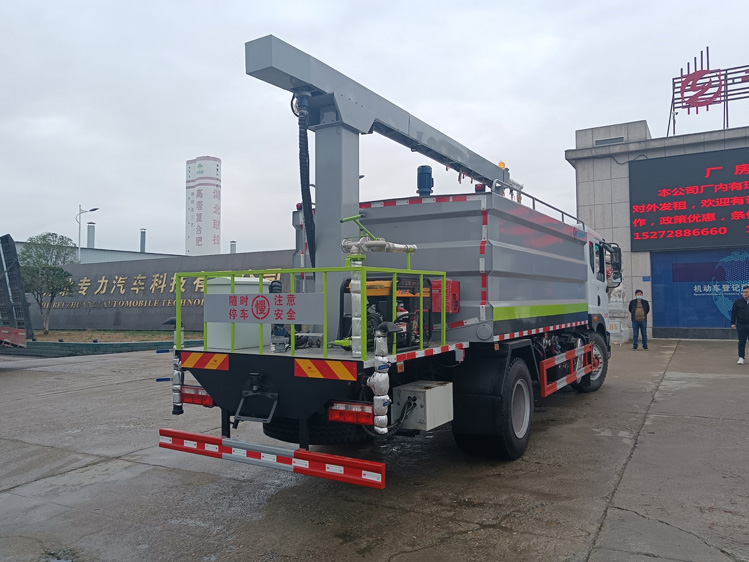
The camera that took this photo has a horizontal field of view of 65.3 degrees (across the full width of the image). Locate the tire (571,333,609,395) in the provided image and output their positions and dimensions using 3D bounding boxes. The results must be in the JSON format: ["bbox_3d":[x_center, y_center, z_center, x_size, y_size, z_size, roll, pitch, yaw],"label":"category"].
[{"bbox_3d":[3.685,1.391,10.071,0.280,1.000,1.000,-2,-2,44],"label":"tire"}]

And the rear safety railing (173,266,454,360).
[{"bbox_3d":[-0.517,0.254,4.963,1.858,0.628,1.319,-1,-2,31],"label":"rear safety railing"}]

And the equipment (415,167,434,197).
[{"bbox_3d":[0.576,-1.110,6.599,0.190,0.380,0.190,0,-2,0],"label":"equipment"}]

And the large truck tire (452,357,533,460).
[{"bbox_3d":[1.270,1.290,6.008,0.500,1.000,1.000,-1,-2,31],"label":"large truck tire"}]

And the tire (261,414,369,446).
[{"bbox_3d":[-0.447,1.157,5.045,1.000,0.270,1.000,0,-2,0],"label":"tire"}]

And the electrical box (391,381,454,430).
[{"bbox_3d":[0.432,1.087,5.143,0.329,0.334,0.524,-1,-2,31],"label":"electrical box"}]

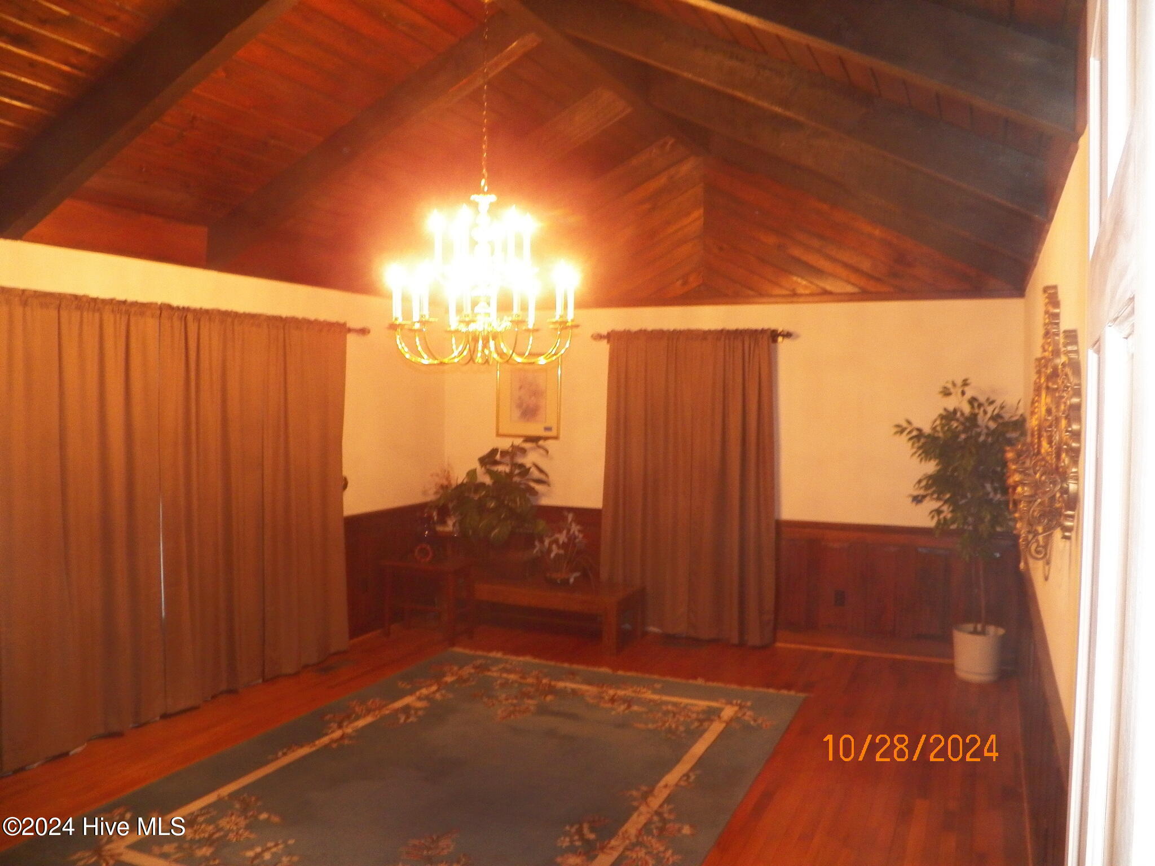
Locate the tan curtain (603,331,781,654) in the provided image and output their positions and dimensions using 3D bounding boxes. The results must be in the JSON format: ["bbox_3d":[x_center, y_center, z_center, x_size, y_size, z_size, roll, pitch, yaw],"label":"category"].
[{"bbox_3d":[0.773,0.360,6.685,1.324,2.192,0.120,1,2,24],"label":"tan curtain"}]

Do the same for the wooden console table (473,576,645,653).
[{"bbox_3d":[-0.196,1.269,6.693,1.265,0.363,0.530,1,2,24],"label":"wooden console table"}]

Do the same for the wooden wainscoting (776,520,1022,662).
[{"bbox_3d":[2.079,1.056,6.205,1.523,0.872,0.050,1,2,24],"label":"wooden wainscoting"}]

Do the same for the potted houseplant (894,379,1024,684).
[{"bbox_3d":[2.330,0.592,5.733,0.708,1.835,0.660,1,2,24],"label":"potted houseplant"}]

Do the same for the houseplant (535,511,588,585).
[{"bbox_3d":[-0.120,0.828,6.808,0.352,0.513,0.320,1,2,0],"label":"houseplant"}]

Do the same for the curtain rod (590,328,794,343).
[{"bbox_3d":[0.786,-0.691,6.650,1.504,0.070,0.080,1,2,24],"label":"curtain rod"}]

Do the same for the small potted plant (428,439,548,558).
[{"bbox_3d":[-0.655,0.461,6.856,0.788,0.841,0.600,1,2,24],"label":"small potted plant"}]

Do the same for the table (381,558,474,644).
[{"bbox_3d":[-1.057,1.170,6.648,0.620,0.545,0.340,1,2,24],"label":"table"}]

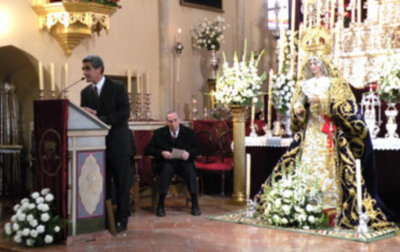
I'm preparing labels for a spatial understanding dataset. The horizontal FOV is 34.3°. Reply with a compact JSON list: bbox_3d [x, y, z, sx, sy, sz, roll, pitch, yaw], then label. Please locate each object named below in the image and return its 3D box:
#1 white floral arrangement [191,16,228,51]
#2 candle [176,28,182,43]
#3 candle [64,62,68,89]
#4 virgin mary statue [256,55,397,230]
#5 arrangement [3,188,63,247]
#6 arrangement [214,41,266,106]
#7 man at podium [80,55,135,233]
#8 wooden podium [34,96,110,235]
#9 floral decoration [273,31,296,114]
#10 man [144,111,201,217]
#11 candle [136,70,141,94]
[{"bbox_3d":[0.150,-1.458,10.200,0.580,0.530,0.520,0,0,-18],"label":"white floral arrangement"},{"bbox_3d":[-0.310,-1.371,9.800,0.060,0.200,0.060,0,0,0],"label":"candle"},{"bbox_3d":[-1.692,-0.640,8.200,0.045,0.330,0.045,0,0,0],"label":"candle"},{"bbox_3d":[1.290,0.130,7.200,1.600,1.780,1.100,0,0,38],"label":"virgin mary statue"},{"bbox_3d":[-1.500,0.780,5.800,0.520,0.500,0.460,0,0,23],"label":"arrangement"},{"bbox_3d":[0.538,-0.698,8.600,0.680,0.870,0.620,0,0,12],"label":"arrangement"},{"bbox_3d":[-0.910,0.155,6.420,0.520,1.730,0.540,0,0,-39],"label":"man at podium"},{"bbox_3d":[-1.252,0.395,6.340,0.540,1.250,0.520,0,0,42],"label":"wooden podium"},{"bbox_3d":[1.214,-0.769,9.300,0.350,1.200,0.350,0,0,23],"label":"floral decoration"},{"bbox_3d":[-0.330,0.415,7.780,0.660,1.210,0.780,0,0,-8],"label":"man"},{"bbox_3d":[-0.855,-0.605,9.000,0.047,0.330,0.047,0,0,0],"label":"candle"}]

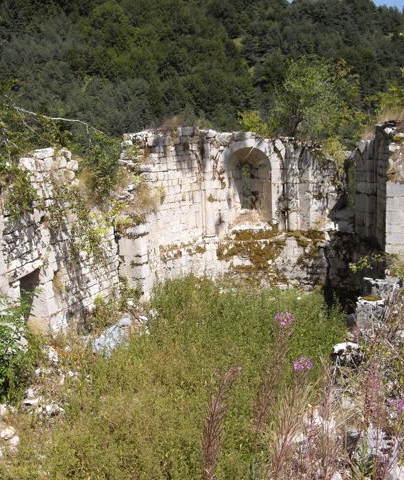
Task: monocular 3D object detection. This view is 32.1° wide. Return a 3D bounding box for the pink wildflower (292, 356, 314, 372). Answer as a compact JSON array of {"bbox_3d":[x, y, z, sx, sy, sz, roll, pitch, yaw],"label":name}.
[{"bbox_3d":[0.376,0.461,2.600,0.078,0.052,0.074,-2,12,0],"label":"pink wildflower"}]

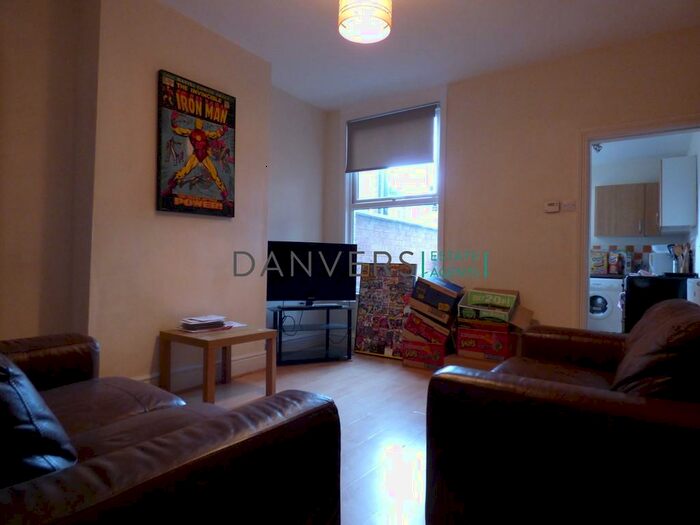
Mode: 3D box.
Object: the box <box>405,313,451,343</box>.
[{"bbox_3d":[0.745,0.590,3.710,0.370,0.180,0.290,24,10,24],"label":"box"}]

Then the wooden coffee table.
[{"bbox_3d":[-0.899,0.695,2.788,0.550,0.450,0.550,1,0,37],"label":"wooden coffee table"}]

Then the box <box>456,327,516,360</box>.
[{"bbox_3d":[1.115,0.655,3.320,0.375,0.240,0.290,1,0,33],"label":"box"}]

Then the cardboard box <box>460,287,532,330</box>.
[{"bbox_3d":[1.157,0.369,3.347,0.420,0.220,0.290,1,0,33],"label":"cardboard box"}]

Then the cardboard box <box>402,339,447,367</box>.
[{"bbox_3d":[0.712,0.828,3.681,0.370,0.235,0.290,1,0,26],"label":"cardboard box"}]

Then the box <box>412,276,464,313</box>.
[{"bbox_3d":[0.829,0.282,3.770,0.370,0.193,0.273,23,17,25],"label":"box"}]

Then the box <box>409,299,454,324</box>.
[{"bbox_3d":[0.763,0.433,3.690,0.375,0.100,0.290,22,9,25],"label":"box"}]

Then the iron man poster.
[{"bbox_3d":[-1.074,-0.812,2.914,0.030,0.935,0.610,1,0,36],"label":"iron man poster"}]

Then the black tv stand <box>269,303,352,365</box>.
[{"bbox_3d":[-0.402,0.685,3.899,0.769,0.484,0.390,1,0,-25],"label":"black tv stand"}]

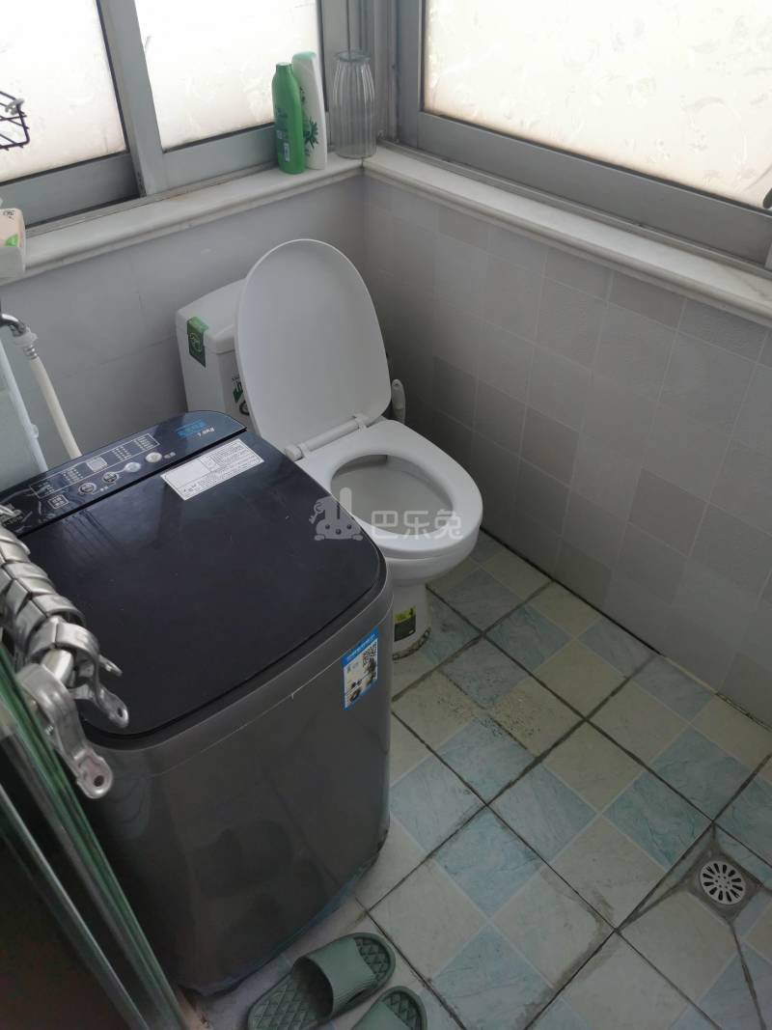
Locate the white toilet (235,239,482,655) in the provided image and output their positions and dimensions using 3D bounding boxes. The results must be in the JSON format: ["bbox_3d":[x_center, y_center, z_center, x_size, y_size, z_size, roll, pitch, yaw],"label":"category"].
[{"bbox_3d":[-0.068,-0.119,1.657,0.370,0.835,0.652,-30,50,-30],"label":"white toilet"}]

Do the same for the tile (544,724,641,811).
[{"bbox_3d":[0.414,0.500,1.610,0.148,0.010,0.148,-30,49,-29],"label":"tile"}]

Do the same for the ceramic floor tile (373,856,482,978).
[{"bbox_3d":[0.074,0.697,1.392,0.148,0.010,0.148,-30,49,-29],"label":"ceramic floor tile"}]

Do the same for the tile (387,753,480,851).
[{"bbox_3d":[0.088,0.554,1.543,0.148,0.010,0.148,-30,49,-30],"label":"tile"}]

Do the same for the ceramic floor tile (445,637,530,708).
[{"bbox_3d":[0.218,0.352,1.786,0.148,0.010,0.148,-30,49,-29],"label":"ceramic floor tile"}]

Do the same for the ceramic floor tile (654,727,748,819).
[{"bbox_3d":[0.625,0.510,1.595,0.148,0.010,0.148,-30,49,-30],"label":"ceramic floor tile"}]

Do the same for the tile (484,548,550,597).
[{"bbox_3d":[0.329,0.157,2.003,0.105,0.010,0.148,-30,49,-29],"label":"tile"}]

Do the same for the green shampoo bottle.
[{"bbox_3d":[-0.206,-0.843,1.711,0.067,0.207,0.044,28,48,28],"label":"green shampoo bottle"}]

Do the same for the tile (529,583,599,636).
[{"bbox_3d":[0.427,0.231,1.915,0.108,0.010,0.148,-30,49,-30],"label":"tile"}]

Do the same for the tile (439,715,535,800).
[{"bbox_3d":[0.203,0.491,1.622,0.148,0.010,0.148,-30,49,-29],"label":"tile"}]

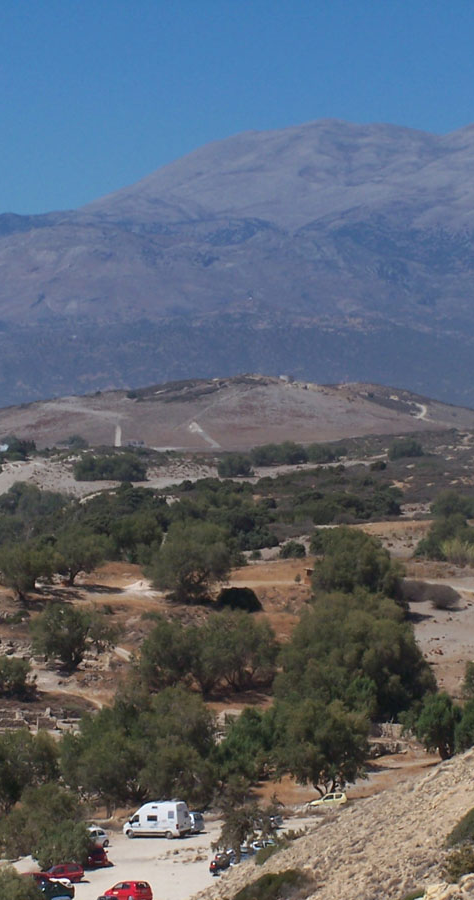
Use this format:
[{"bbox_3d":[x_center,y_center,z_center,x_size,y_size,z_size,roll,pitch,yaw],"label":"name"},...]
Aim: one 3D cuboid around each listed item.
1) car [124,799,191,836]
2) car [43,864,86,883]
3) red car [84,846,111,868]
[{"bbox_3d":[-6.720,30.762,271.008,5.550,2.850,2.020,-1,1,29],"label":"car"},{"bbox_3d":[-13.712,32.701,252.238,4.000,1.400,1.660,-1,1,8],"label":"car"},{"bbox_3d":[-11.203,32.161,258.435,1.640,1.420,3.800,-2,1,-8],"label":"red car"}]

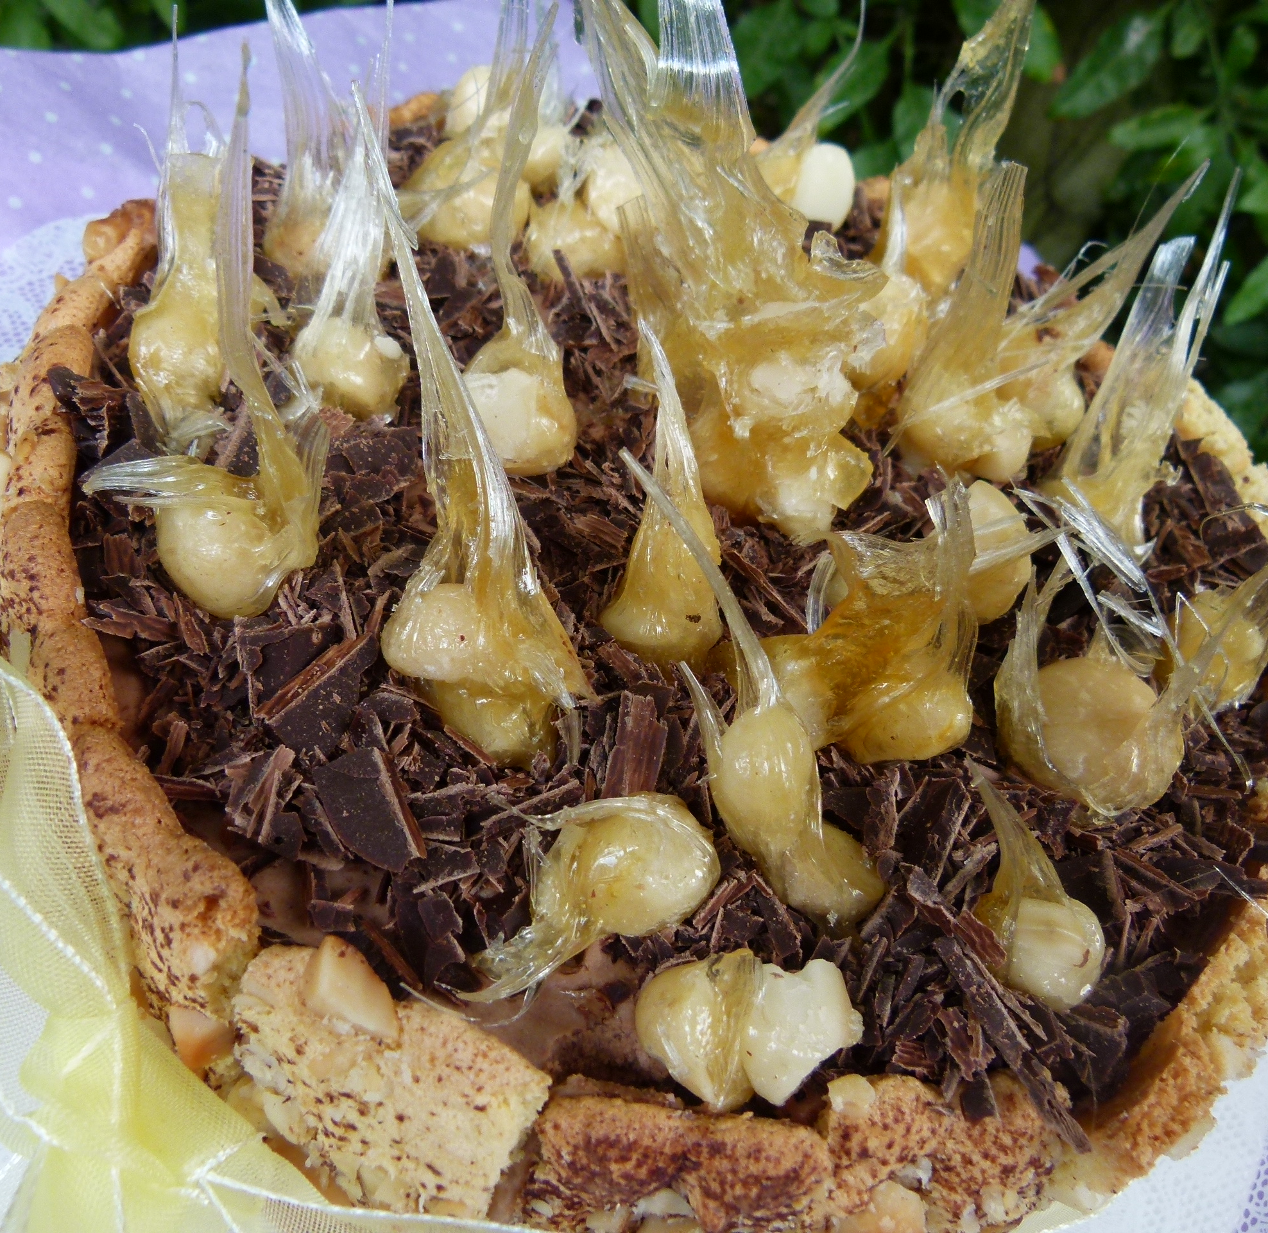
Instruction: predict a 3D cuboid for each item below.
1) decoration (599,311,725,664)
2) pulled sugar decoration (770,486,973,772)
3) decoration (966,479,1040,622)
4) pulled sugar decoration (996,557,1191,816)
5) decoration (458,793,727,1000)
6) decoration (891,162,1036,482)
[{"bbox_3d":[0.003,-0.015,0.167,0.020,0.057,0.020,-3,52,1],"label":"decoration"},{"bbox_3d":[0.036,0.003,0.173,0.033,0.041,0.022,8,49,12],"label":"pulled sugar decoration"},{"bbox_3d":[0.063,-0.012,0.206,0.018,0.021,0.019,5,50,17],"label":"decoration"},{"bbox_3d":[0.071,0.011,0.179,0.029,0.040,0.027,5,51,22],"label":"pulled sugar decoration"},{"bbox_3d":[-0.005,0.035,0.153,0.034,0.016,0.019,-25,61,-29],"label":"decoration"},{"bbox_3d":[0.062,-0.052,0.216,0.026,0.055,0.022,5,48,15],"label":"decoration"}]

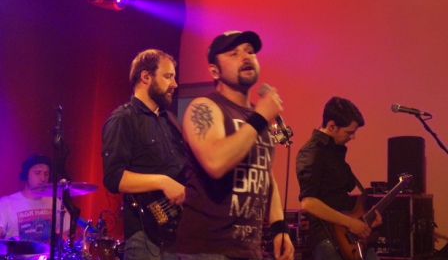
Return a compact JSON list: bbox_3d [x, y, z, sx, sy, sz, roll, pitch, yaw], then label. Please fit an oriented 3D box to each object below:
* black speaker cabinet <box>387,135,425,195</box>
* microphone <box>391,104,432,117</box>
[{"bbox_3d":[1.394,0.270,6.330,0.270,0.425,0.260,-2,-7,22],"label":"black speaker cabinet"},{"bbox_3d":[1.065,-0.108,4.800,0.200,0.050,0.050,8,-5,13],"label":"microphone"}]

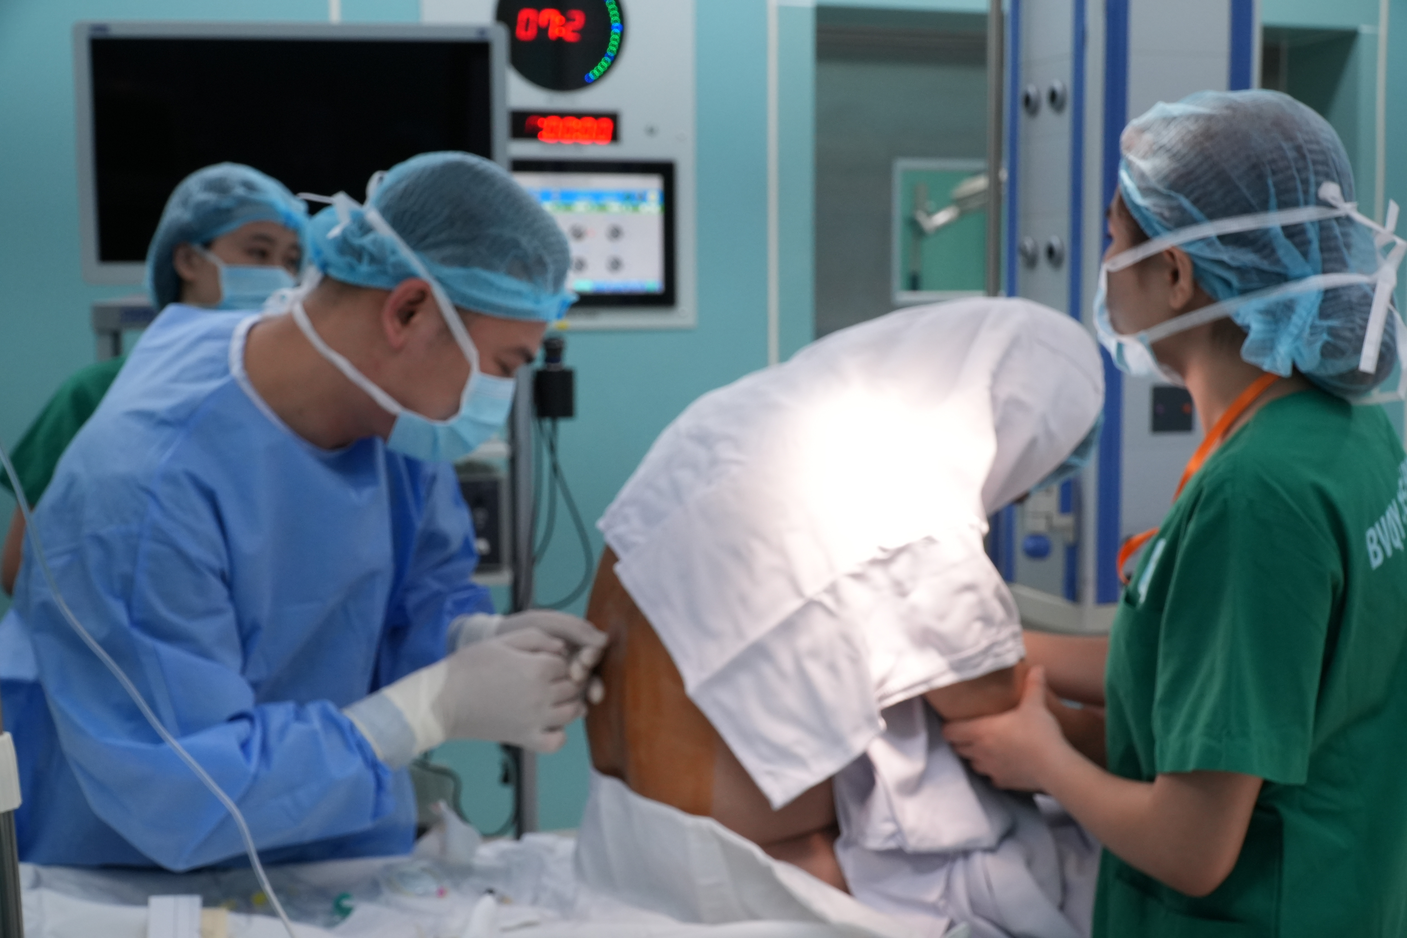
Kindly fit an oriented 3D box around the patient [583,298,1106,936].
[{"bbox_3d":[0.180,0.307,1.940,0.640,0.980,0.480,-3,7,-22],"label":"patient"}]

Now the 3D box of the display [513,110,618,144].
[{"bbox_3d":[-0.294,-0.700,3.669,0.245,0.058,0.030,-3,7,-19],"label":"display"}]

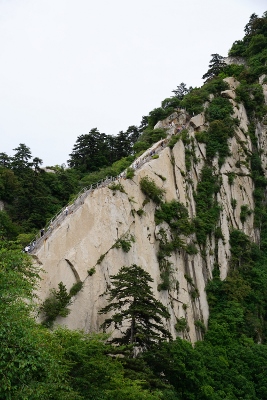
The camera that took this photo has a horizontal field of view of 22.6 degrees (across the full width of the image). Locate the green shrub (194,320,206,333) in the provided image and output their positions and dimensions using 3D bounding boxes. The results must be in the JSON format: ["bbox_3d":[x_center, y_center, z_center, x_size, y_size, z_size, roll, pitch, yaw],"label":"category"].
[{"bbox_3d":[15.572,29.401,155.000,2.790,2.790,2.230,0,-8,0],"label":"green shrub"}]

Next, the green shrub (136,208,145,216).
[{"bbox_3d":[1.700,3.036,162.000,1.940,1.940,1.550,0,-8,0],"label":"green shrub"}]

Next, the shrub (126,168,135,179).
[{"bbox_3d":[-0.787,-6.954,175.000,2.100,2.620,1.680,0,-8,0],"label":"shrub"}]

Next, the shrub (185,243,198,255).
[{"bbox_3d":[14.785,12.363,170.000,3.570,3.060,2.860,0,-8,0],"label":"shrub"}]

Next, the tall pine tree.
[{"bbox_3d":[0.138,14.968,92.000,9.930,12.140,9.440,0,-8,0],"label":"tall pine tree"}]

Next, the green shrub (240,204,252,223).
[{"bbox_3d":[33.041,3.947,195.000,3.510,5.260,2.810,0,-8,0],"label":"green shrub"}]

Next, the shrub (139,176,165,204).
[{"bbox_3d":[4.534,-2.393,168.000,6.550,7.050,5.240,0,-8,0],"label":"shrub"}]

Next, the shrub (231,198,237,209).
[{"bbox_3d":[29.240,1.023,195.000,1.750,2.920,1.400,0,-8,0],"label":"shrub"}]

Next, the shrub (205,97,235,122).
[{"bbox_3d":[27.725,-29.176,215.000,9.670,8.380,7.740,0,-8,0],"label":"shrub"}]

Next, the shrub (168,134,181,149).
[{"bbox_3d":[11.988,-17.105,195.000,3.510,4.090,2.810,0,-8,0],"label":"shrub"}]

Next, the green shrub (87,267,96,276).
[{"bbox_3d":[-8.502,14.474,135.000,2.020,2.020,1.620,0,-8,0],"label":"green shrub"}]

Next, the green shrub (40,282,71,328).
[{"bbox_3d":[-14.386,19.458,123.000,5.530,8.480,4.430,0,-8,0],"label":"green shrub"}]

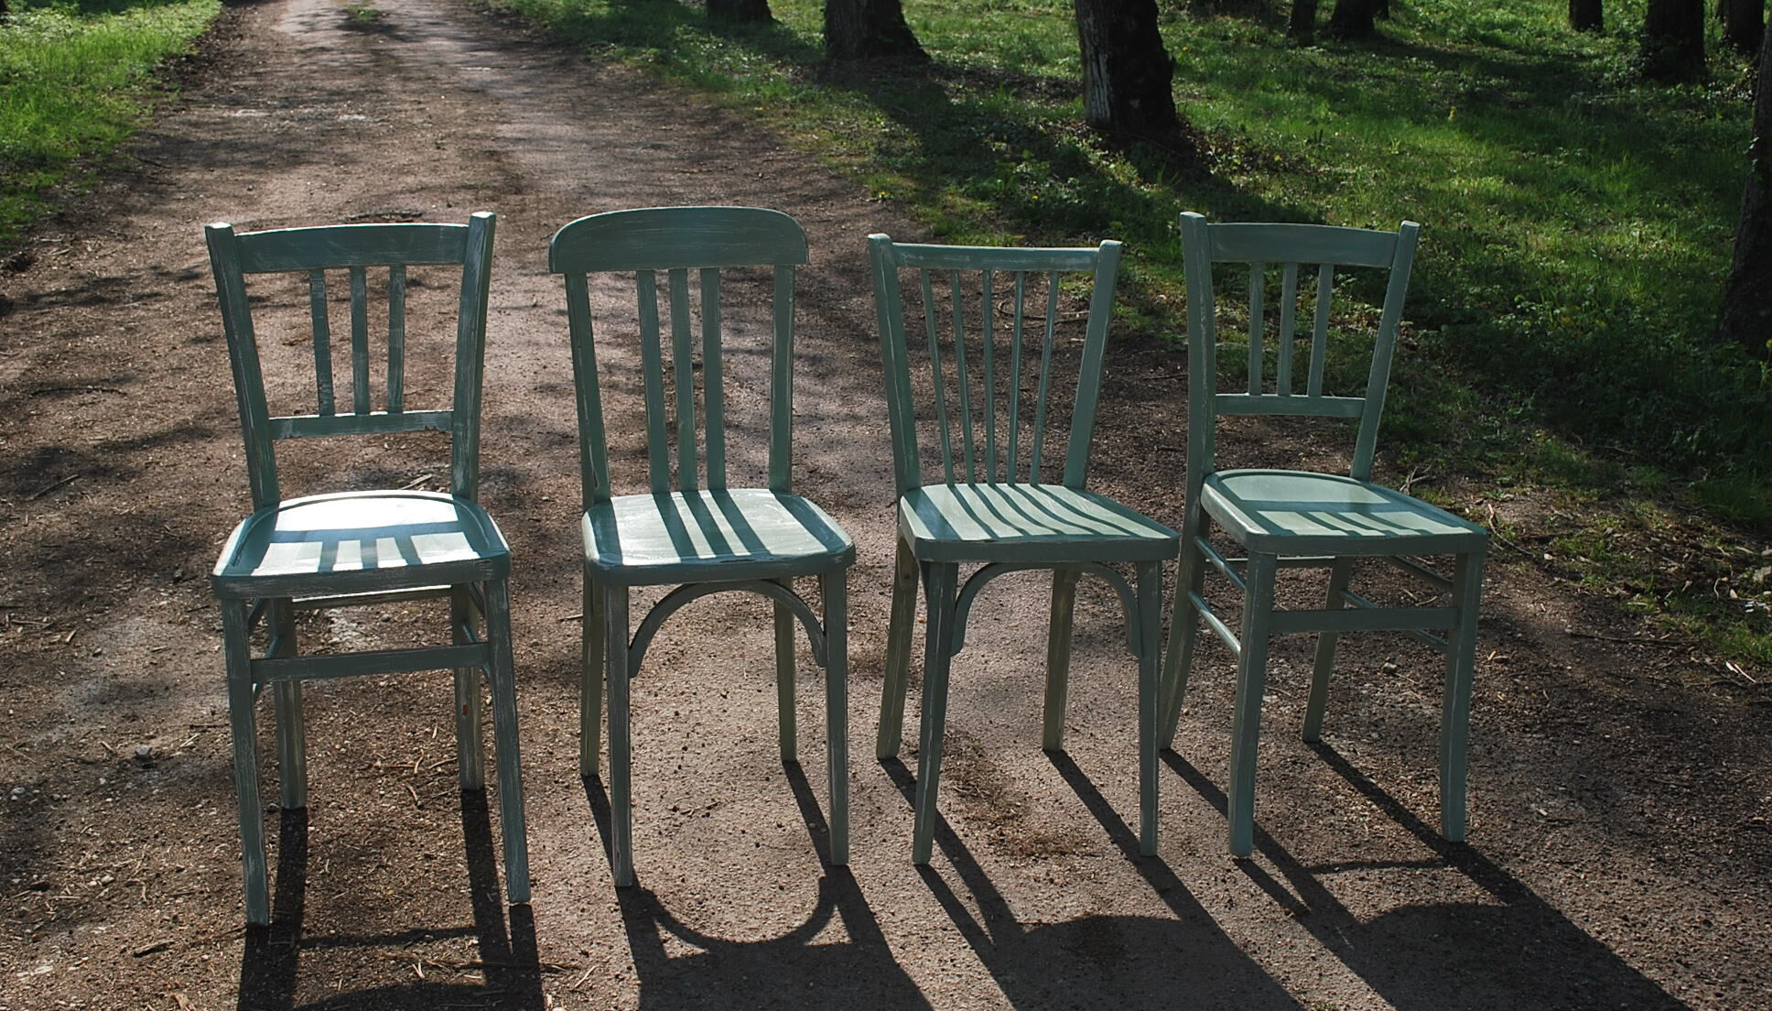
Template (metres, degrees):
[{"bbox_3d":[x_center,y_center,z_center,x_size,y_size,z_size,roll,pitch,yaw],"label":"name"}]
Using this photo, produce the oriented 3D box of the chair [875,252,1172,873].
[{"bbox_3d":[0.181,0.044,3.138,0.385,0.836,0.489,-1,13,-10],"label":"chair"}]

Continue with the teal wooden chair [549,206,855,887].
[{"bbox_3d":[-0.255,0.036,3.053,0.380,0.875,0.474,-2,14,-13],"label":"teal wooden chair"}]

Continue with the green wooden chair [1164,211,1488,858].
[{"bbox_3d":[0.630,0.020,3.181,0.380,0.867,0.473,-2,14,-12],"label":"green wooden chair"}]

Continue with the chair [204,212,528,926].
[{"bbox_3d":[-0.701,0.065,2.913,0.395,0.866,0.480,-2,14,-13],"label":"chair"}]

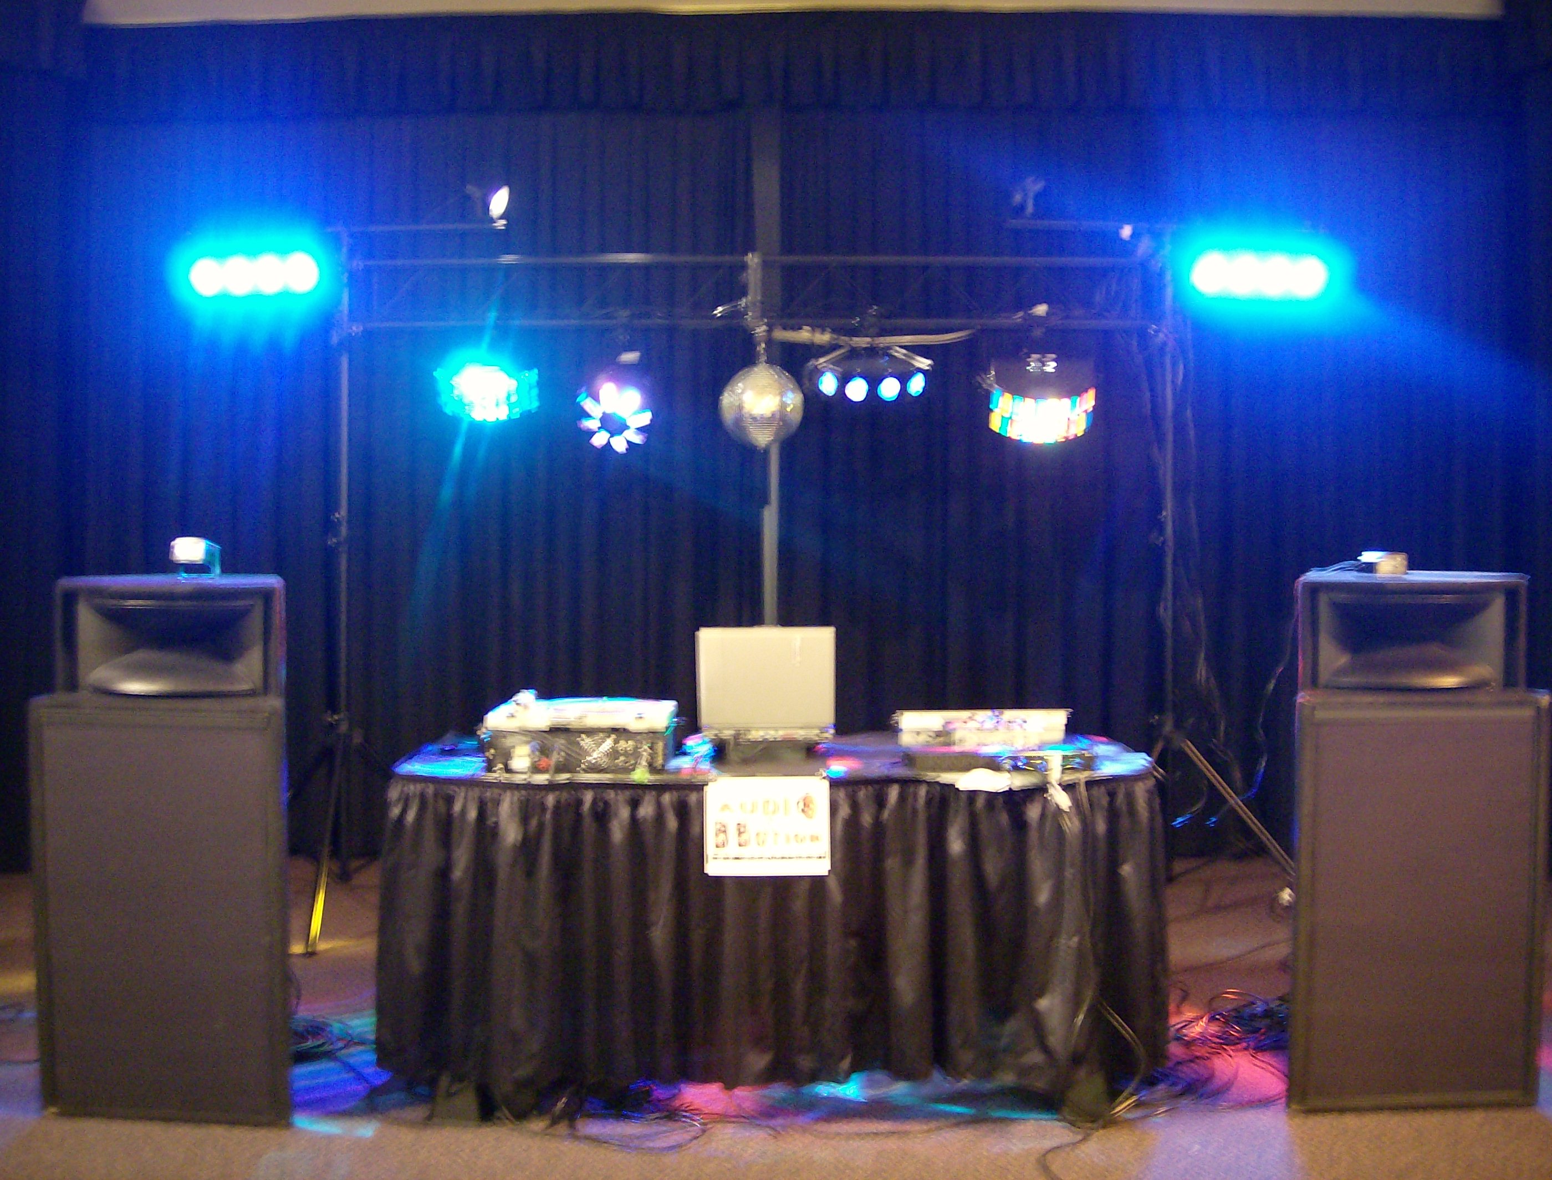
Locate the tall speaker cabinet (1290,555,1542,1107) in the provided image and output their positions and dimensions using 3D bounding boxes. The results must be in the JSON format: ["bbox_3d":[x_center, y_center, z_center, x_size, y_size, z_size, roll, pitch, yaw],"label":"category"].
[{"bbox_3d":[1.454,0.570,3.924,0.565,1.205,0.530,0,3,-1],"label":"tall speaker cabinet"}]

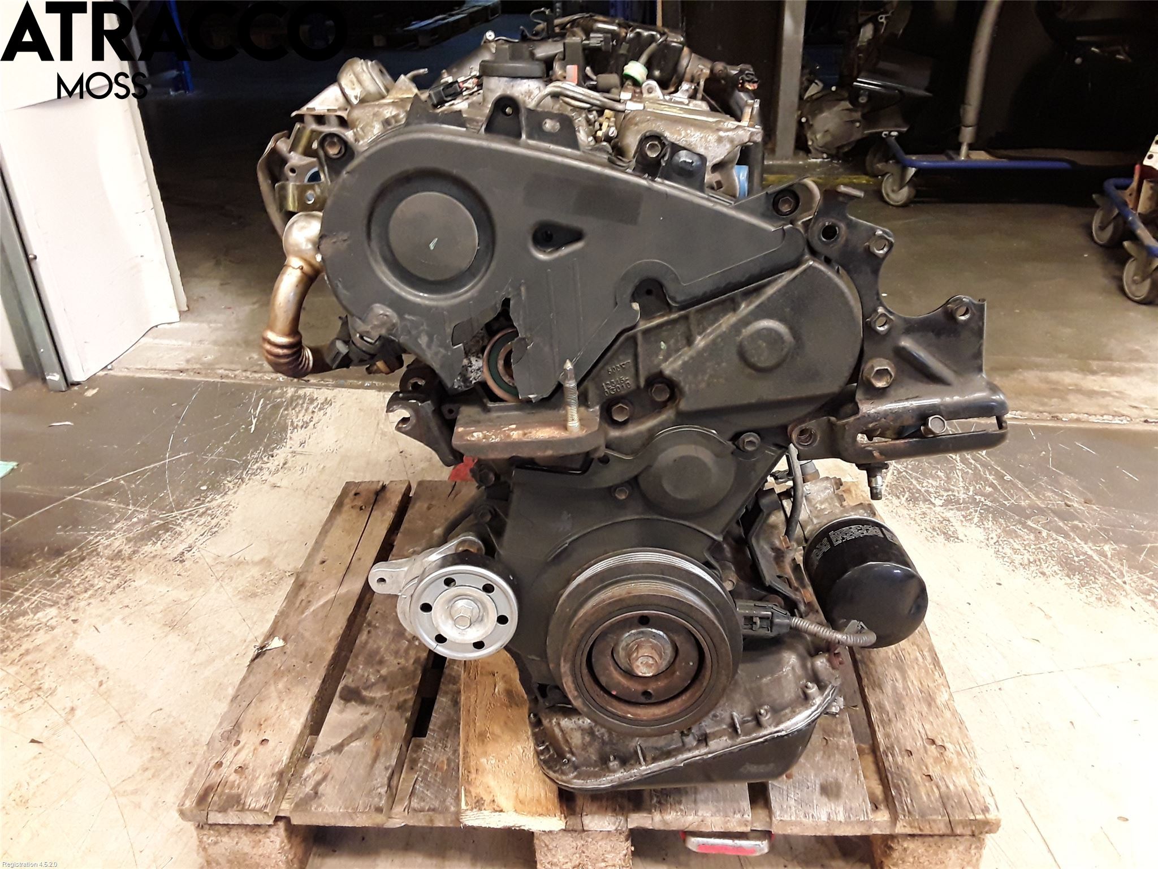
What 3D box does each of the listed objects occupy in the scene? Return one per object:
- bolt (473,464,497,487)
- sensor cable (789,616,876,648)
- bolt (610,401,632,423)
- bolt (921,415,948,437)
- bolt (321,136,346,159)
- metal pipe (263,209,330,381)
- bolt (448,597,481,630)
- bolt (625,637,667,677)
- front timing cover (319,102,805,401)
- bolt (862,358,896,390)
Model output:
[{"bbox_3d":[-0.079,0.035,0.791,0.017,0.017,0.015,0,29,4],"label":"bolt"},{"bbox_3d":[0.224,0.174,0.830,0.070,0.022,0.030,0,29,4],"label":"sensor cable"},{"bbox_3d":[0.034,-0.018,0.759,0.017,0.017,0.012,0,29,4],"label":"bolt"},{"bbox_3d":[0.280,-0.006,0.739,0.016,0.016,0.014,0,29,4],"label":"bolt"},{"bbox_3d":[-0.170,-0.199,0.649,0.014,0.014,0.012,0,29,4],"label":"bolt"},{"bbox_3d":[-0.245,-0.126,0.831,0.072,0.150,0.085,0,29,4],"label":"metal pipe"},{"bbox_3d":[-0.098,0.153,0.802,0.026,0.026,0.016,0,29,4],"label":"bolt"},{"bbox_3d":[0.054,0.182,0.767,0.031,0.031,0.020,0,29,4],"label":"bolt"},{"bbox_3d":[-0.013,-0.125,0.657,0.339,0.203,0.060,0,29,4],"label":"front timing cover"},{"bbox_3d":[0.227,-0.046,0.709,0.022,0.022,0.016,0,29,4],"label":"bolt"}]

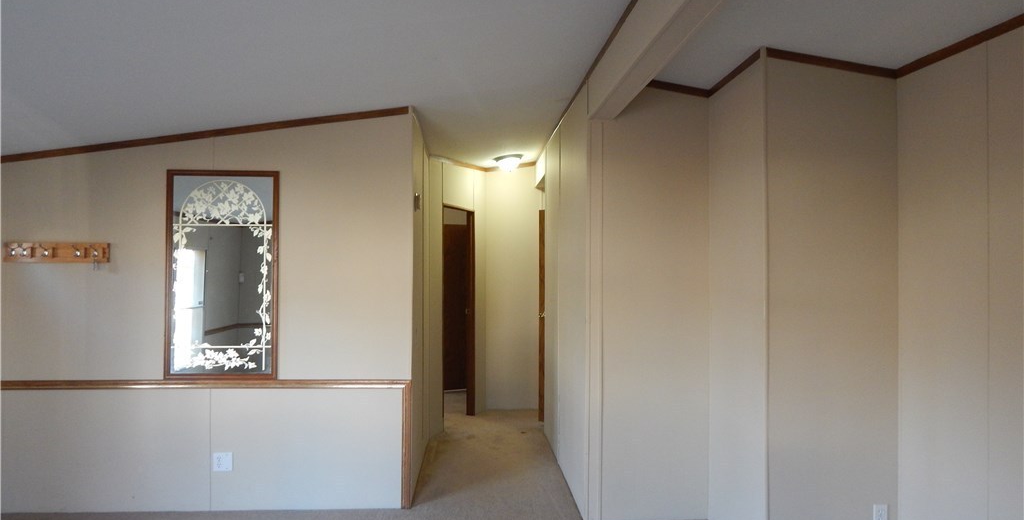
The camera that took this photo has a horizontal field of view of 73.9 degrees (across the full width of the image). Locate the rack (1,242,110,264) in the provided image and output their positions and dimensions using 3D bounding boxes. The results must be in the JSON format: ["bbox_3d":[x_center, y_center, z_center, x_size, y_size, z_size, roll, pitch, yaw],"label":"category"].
[{"bbox_3d":[-2.723,-0.041,4.061,0.612,0.123,0.070,0,0,-4],"label":"rack"}]

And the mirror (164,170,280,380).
[{"bbox_3d":[-1.762,0.089,4.141,0.670,1.269,0.030,0,0,-4],"label":"mirror"}]

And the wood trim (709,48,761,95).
[{"bbox_3d":[1.196,-1.009,3.713,0.015,0.053,0.731,0,0,-4],"label":"wood trim"}]

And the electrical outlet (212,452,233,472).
[{"bbox_3d":[-1.759,1.232,4.143,0.115,0.114,0.010,0,0,-4],"label":"electrical outlet"}]

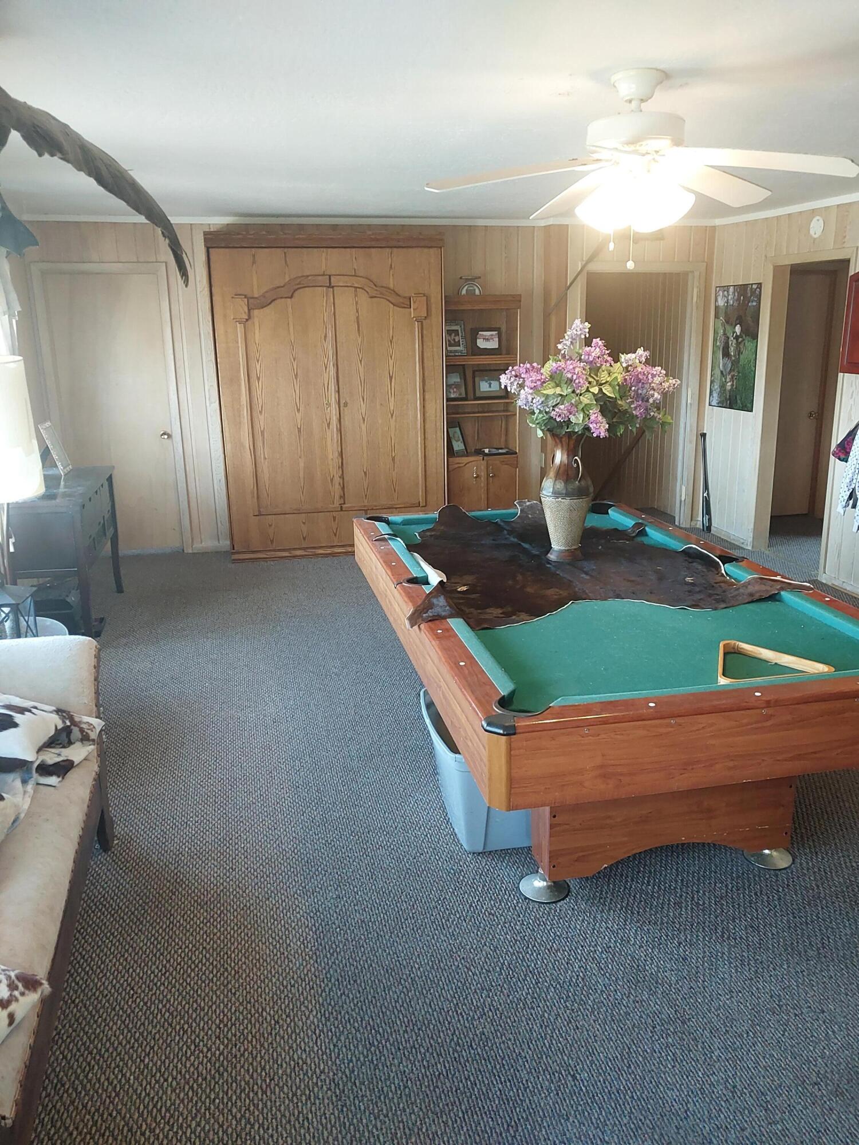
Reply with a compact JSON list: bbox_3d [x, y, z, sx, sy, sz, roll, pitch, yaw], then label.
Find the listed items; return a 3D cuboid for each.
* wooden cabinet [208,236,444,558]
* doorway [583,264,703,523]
[{"bbox_3d":[-0.726,-1.286,6.632,1.648,2.282,0.472,-5,15,-13],"label":"wooden cabinet"},{"bbox_3d":[1.635,-1.352,7.082,1.029,2.080,0.130,-5,15,-13],"label":"doorway"}]

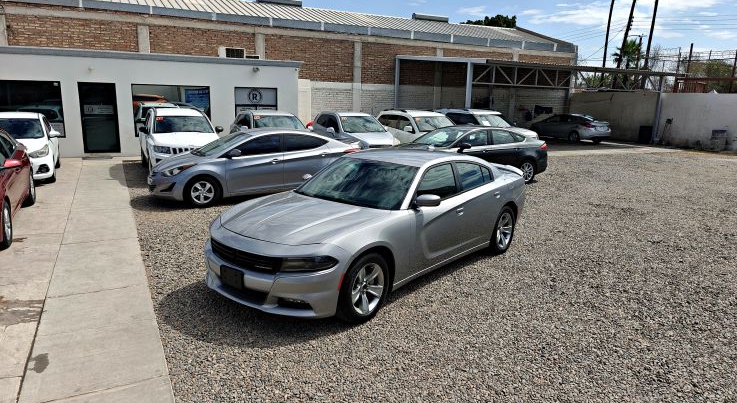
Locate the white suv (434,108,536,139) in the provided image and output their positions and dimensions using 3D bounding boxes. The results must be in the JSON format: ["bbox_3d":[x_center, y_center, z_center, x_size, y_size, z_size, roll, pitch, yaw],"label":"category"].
[{"bbox_3d":[4.413,-2.774,19.550,1.880,1.710,4.650,-5,14,-29],"label":"white suv"}]

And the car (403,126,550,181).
[{"bbox_3d":[2.597,-1.259,12.992,4.870,1.480,1.870,-6,14,-31],"label":"car"}]

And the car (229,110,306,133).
[{"bbox_3d":[-2.758,-1.720,14.156,1.780,1.640,4.400,-4,13,-25],"label":"car"}]

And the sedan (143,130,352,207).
[{"bbox_3d":[-2.378,-0.864,10.524,4.550,1.435,1.780,-6,14,-32],"label":"sedan"}]

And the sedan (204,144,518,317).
[{"bbox_3d":[0.366,0.097,6.567,1.930,1.480,5.030,12,16,40],"label":"sedan"}]

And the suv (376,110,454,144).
[{"bbox_3d":[1.806,-2.195,16.669,1.830,1.680,4.500,-4,14,-25],"label":"suv"}]

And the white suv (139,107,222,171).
[{"bbox_3d":[-5.012,-1.566,13.076,1.800,1.660,4.450,-4,13,-26],"label":"white suv"}]

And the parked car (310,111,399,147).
[{"bbox_3d":[-0.452,-1.933,15.581,1.750,1.600,4.350,-4,13,-23],"label":"parked car"}]

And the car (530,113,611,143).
[{"bbox_3d":[11.009,-4.139,27.104,1.790,1.480,4.630,-4,14,-24],"label":"car"}]

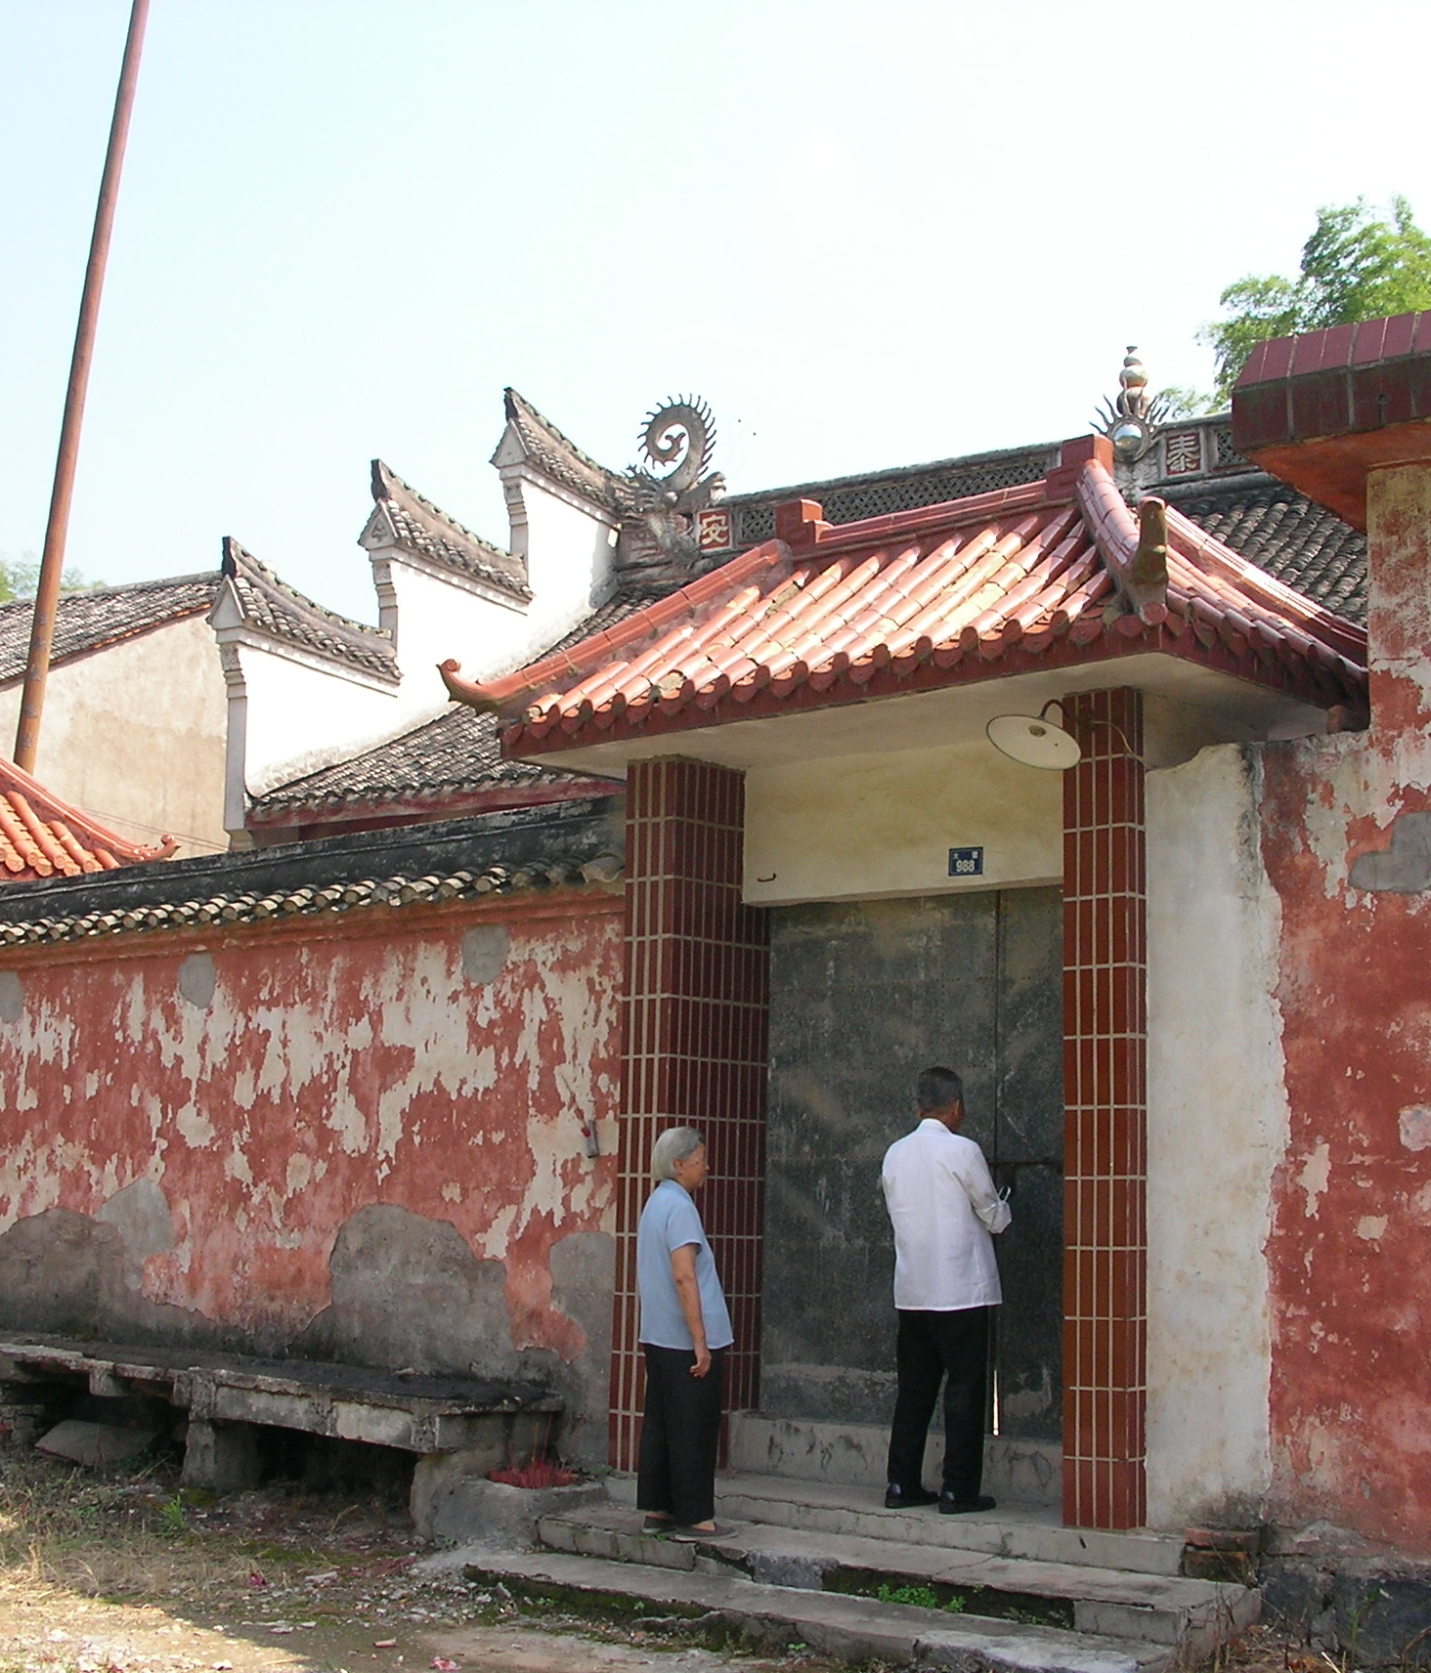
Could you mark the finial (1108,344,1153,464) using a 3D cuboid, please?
[{"bbox_3d":[3.665,-3.818,21.664,0.420,1.020,0.360,-5,-10,37],"label":"finial"}]

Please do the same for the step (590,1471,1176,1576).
[{"bbox_3d":[0.687,2.526,9.086,2.580,0.115,0.580,-6,-11,40],"label":"step"}]

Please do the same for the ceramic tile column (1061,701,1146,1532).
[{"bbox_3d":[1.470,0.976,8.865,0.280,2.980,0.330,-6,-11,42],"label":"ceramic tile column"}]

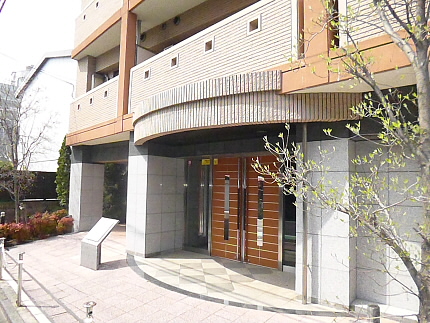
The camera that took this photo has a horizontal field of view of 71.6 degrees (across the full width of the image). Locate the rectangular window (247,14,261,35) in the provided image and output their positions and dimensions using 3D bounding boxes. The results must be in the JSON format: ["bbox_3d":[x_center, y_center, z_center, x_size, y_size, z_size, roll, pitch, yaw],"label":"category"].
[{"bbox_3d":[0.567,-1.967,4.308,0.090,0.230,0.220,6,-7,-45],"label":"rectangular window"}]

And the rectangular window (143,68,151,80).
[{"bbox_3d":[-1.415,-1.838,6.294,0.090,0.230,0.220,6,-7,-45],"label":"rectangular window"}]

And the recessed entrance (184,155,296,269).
[{"bbox_3d":[0.277,0.871,5.836,0.380,2.076,3.000,6,-7,-45],"label":"recessed entrance"}]

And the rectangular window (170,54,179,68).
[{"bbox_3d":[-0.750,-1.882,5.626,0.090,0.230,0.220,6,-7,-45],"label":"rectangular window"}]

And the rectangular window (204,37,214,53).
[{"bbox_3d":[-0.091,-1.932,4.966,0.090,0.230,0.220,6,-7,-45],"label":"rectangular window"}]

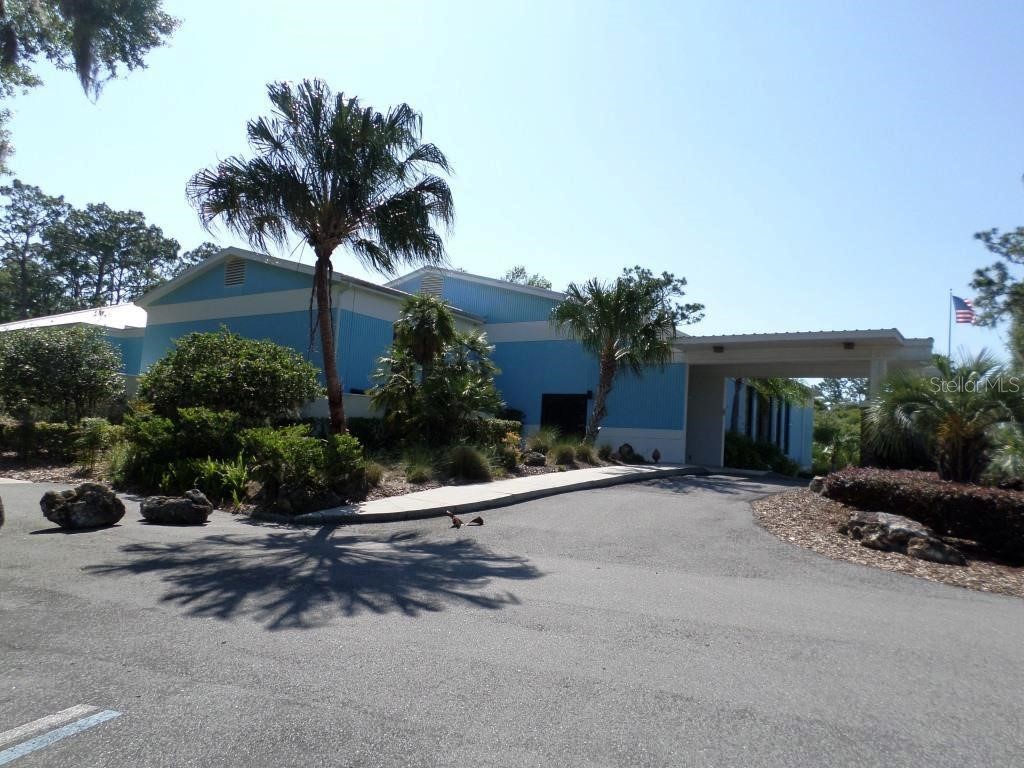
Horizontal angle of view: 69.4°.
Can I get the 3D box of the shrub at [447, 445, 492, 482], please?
[{"bbox_3d":[-1.069,2.000,18.600,1.120,0.920,1.120,4,-5,-3],"label":"shrub"}]

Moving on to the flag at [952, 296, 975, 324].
[{"bbox_3d":[19.581,-3.224,32.000,1.450,1.150,0.350,6,-6,-19],"label":"flag"}]

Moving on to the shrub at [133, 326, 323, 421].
[{"bbox_3d":[-7.423,0.119,19.500,4.500,3.100,3.900,0,-6,36],"label":"shrub"}]

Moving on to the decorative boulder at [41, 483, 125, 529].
[{"bbox_3d":[-6.360,1.792,10.950,1.100,0.660,0.850,7,-6,-29],"label":"decorative boulder"}]

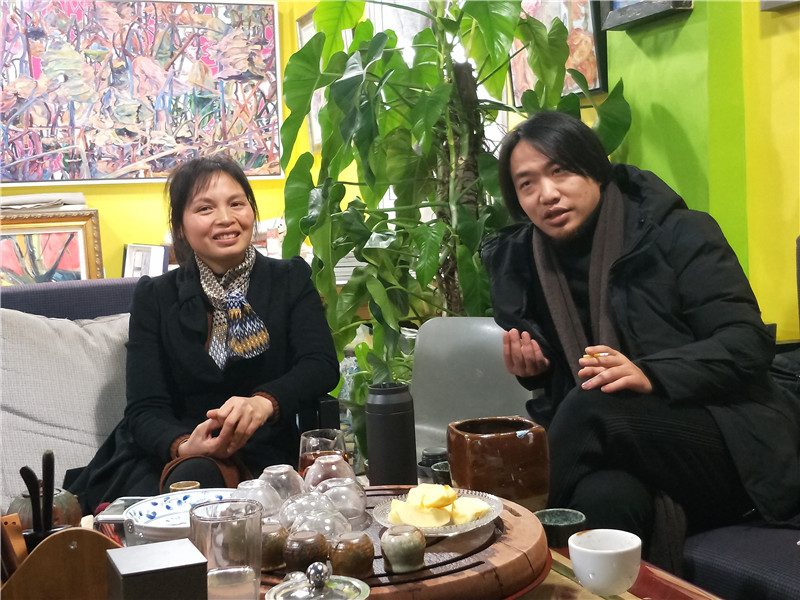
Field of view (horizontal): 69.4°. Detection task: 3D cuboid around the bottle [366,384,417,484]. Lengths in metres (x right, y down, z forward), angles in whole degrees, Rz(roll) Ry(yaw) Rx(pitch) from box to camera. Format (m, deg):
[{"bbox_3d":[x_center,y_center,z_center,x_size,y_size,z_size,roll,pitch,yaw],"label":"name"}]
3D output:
[{"bbox_3d":[-0.013,0.214,0.880,0.073,0.175,0.073,-2,-1,0],"label":"bottle"}]

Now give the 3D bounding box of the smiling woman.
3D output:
[{"bbox_3d":[-0.400,0.280,1.210,0.560,1.180,0.680,-2,-1,-10],"label":"smiling woman"}]

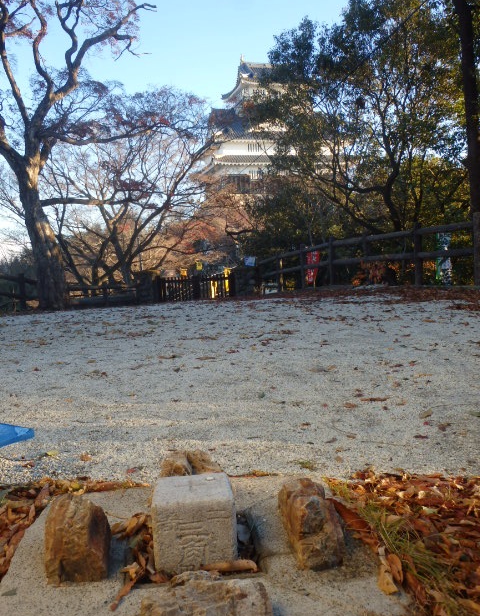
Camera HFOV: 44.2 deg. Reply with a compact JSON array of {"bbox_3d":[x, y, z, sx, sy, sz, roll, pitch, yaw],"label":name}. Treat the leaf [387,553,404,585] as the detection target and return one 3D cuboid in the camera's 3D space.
[{"bbox_3d":[0.270,0.444,1.026,0.030,0.022,0.080,-1,3,5],"label":"leaf"}]

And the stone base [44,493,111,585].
[{"bbox_3d":[-0.285,0.413,1.087,0.112,0.128,0.120,-2,3,-8],"label":"stone base"}]

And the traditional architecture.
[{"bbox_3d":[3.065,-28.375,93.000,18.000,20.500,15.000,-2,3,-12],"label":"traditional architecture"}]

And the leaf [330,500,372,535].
[{"bbox_3d":[0.228,0.429,1.222,0.045,0.040,0.105,-4,4,-43],"label":"leaf"}]

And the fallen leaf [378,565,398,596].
[{"bbox_3d":[0.249,0.449,0.994,0.034,0.022,0.080,-1,3,5],"label":"fallen leaf"}]

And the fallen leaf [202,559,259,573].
[{"bbox_3d":[-0.017,0.460,1.065,0.096,0.022,0.028,-2,3,-3],"label":"fallen leaf"}]

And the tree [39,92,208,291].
[{"bbox_3d":[-4.100,-4.171,21.000,5.900,6.700,5.200,-1,3,0],"label":"tree"}]

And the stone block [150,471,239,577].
[{"bbox_3d":[-0.087,0.405,1.121,0.150,0.130,0.150,-2,3,-6],"label":"stone block"}]

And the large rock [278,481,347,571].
[{"bbox_3d":[0.130,0.400,1.128,0.095,0.128,0.150,-2,3,-8],"label":"large rock"}]

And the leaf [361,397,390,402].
[{"bbox_3d":[0.536,0.363,2.360,0.115,0.020,0.050,-1,3,0],"label":"leaf"}]

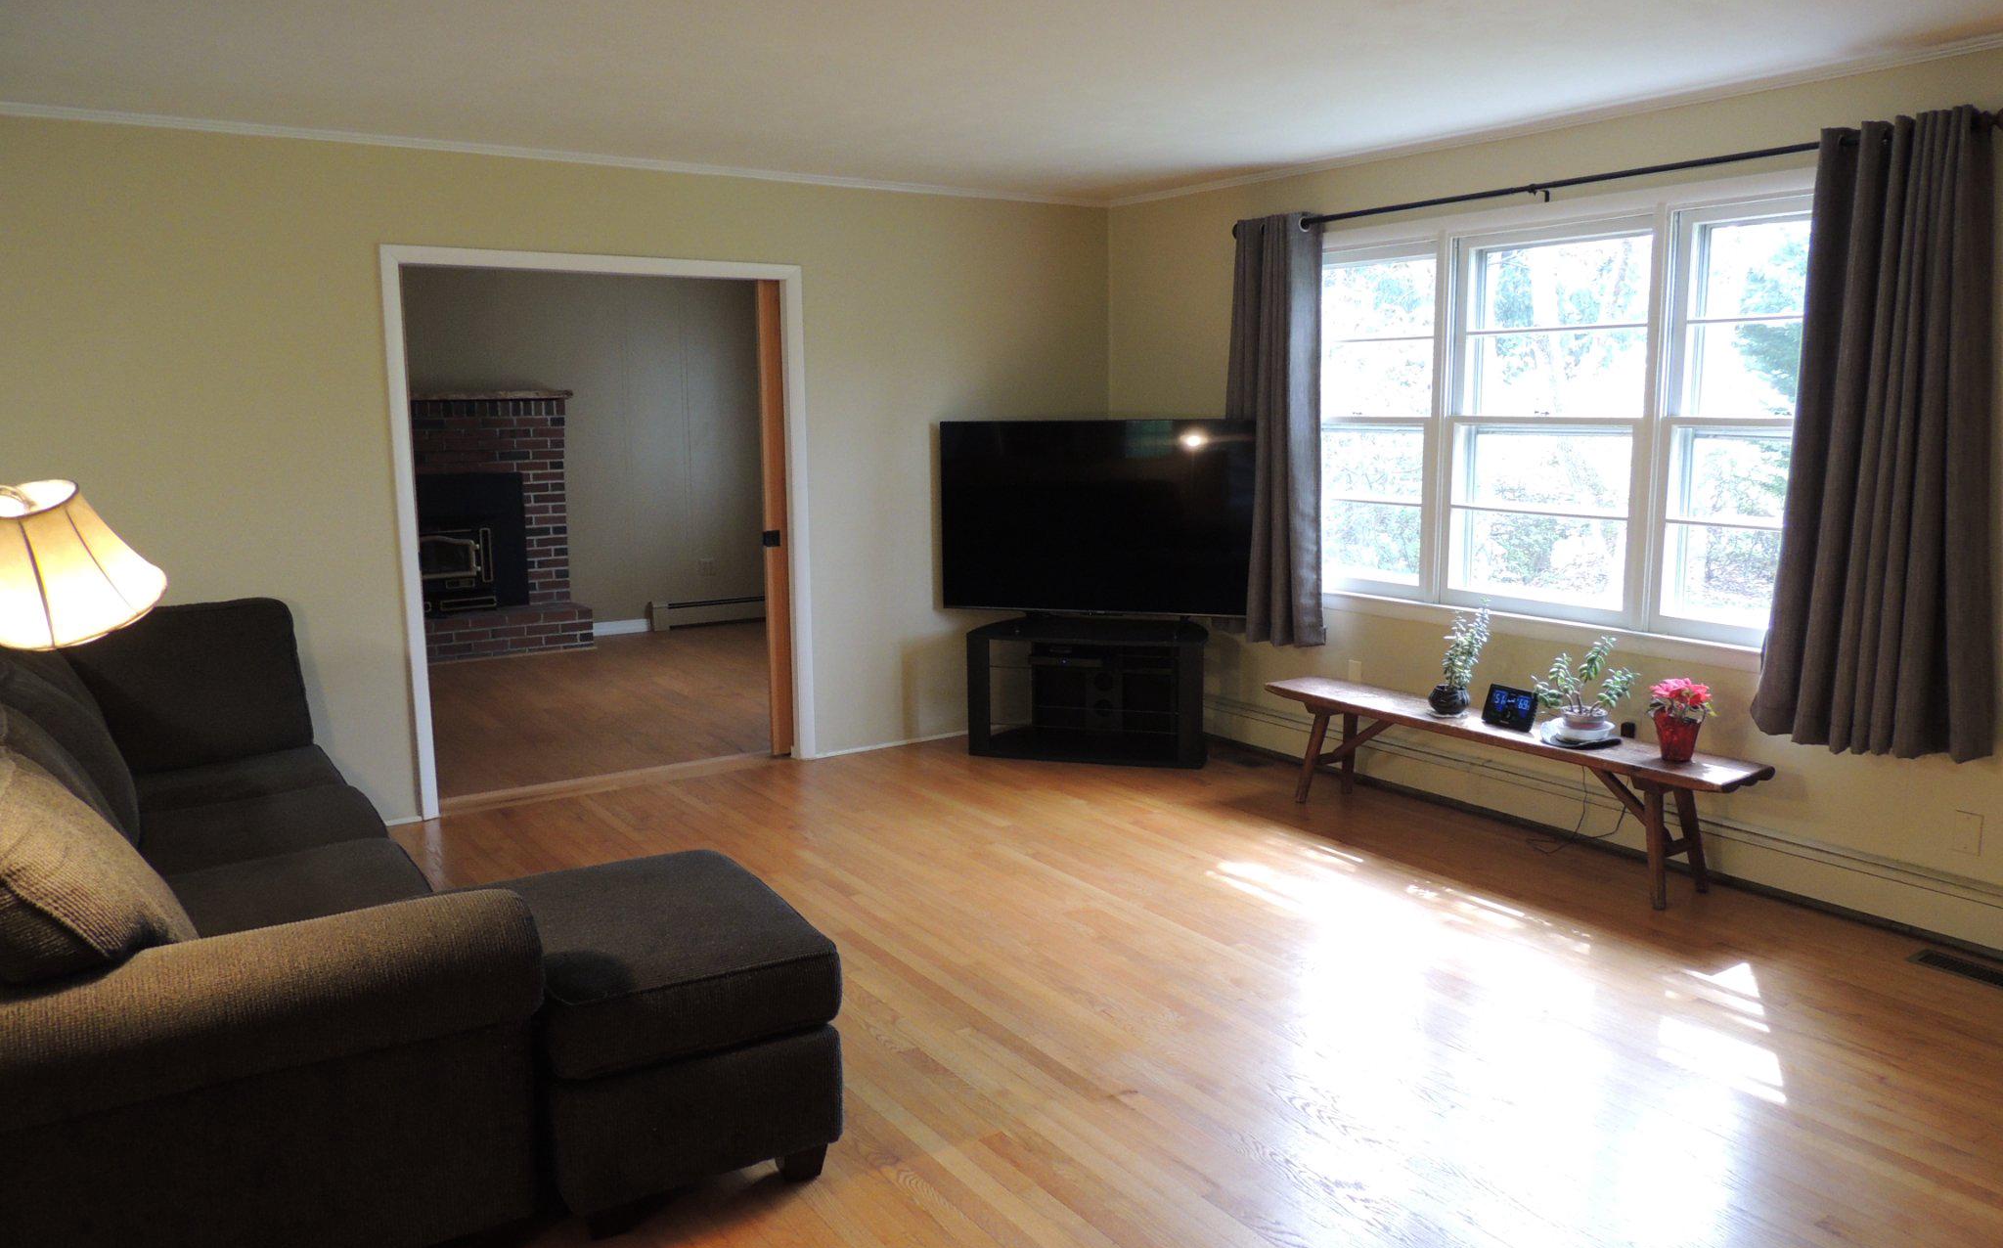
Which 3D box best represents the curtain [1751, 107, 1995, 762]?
[{"bbox_3d":[2.435,-0.503,3.820,0.150,1.700,0.580,-7,11,-34],"label":"curtain"}]

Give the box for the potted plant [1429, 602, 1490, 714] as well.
[{"bbox_3d":[1.591,0.123,4.839,0.200,0.385,0.170,2,10,18],"label":"potted plant"}]

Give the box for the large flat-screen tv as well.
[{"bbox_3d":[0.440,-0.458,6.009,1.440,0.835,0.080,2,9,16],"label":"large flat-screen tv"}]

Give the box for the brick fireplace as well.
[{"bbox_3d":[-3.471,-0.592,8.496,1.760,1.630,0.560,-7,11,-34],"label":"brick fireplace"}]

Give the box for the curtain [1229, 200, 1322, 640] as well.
[{"bbox_3d":[1.123,-0.784,5.713,0.130,1.710,0.530,-7,11,-34],"label":"curtain"}]

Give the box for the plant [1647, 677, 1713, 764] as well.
[{"bbox_3d":[2.055,0.285,4.201,0.195,0.250,0.190,4,10,26],"label":"plant"}]

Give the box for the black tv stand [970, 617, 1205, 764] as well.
[{"bbox_3d":[0.404,0.291,6.105,1.020,0.540,0.540,2,9,16],"label":"black tv stand"}]

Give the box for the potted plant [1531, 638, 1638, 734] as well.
[{"bbox_3d":[1.869,0.199,4.440,0.330,0.315,0.250,3,10,23],"label":"potted plant"}]

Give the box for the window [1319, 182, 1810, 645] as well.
[{"bbox_3d":[1.883,-0.691,4.815,0.120,1.400,2.520,-7,11,-34],"label":"window"}]

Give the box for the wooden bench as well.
[{"bbox_3d":[1.639,0.553,4.715,0.325,0.431,1.770,-7,11,-34],"label":"wooden bench"}]

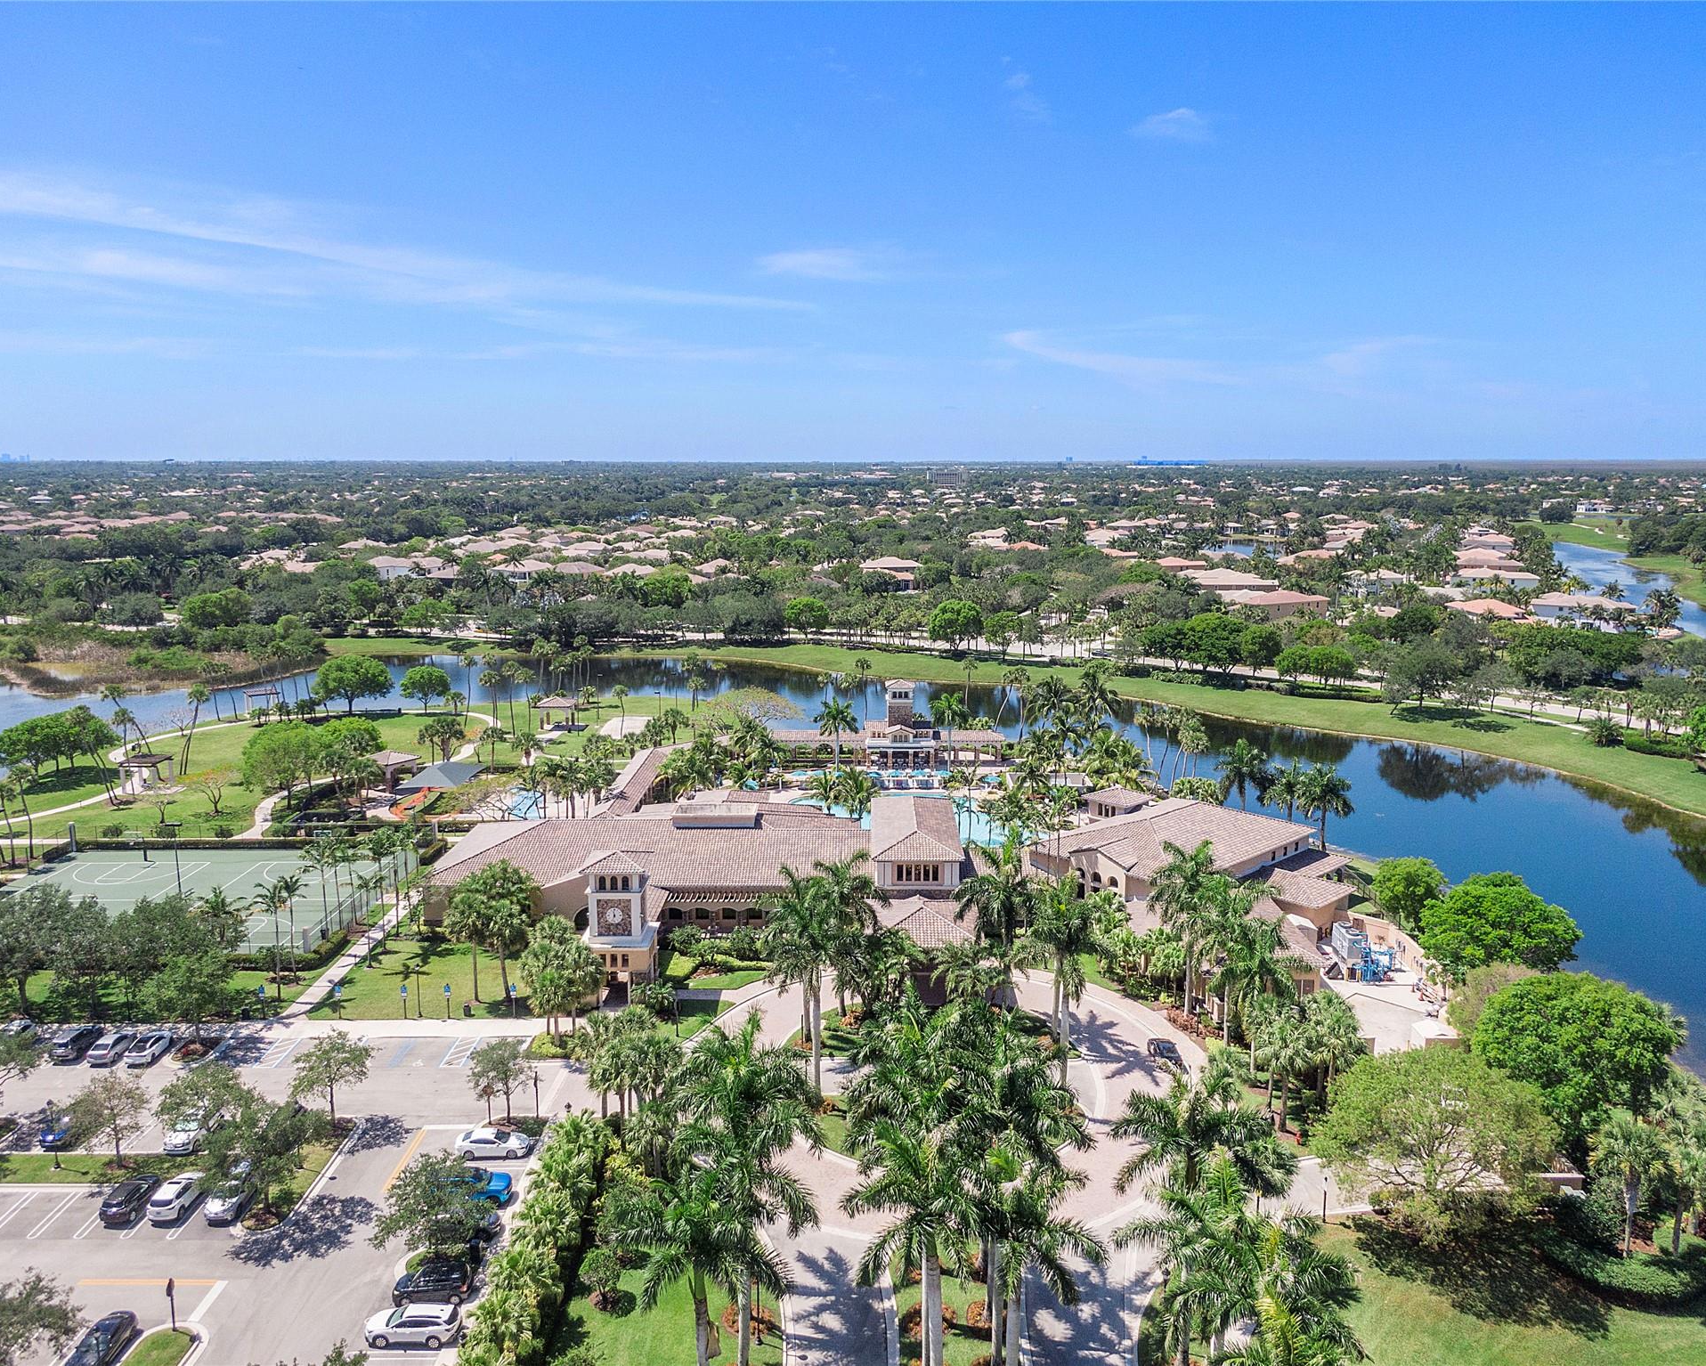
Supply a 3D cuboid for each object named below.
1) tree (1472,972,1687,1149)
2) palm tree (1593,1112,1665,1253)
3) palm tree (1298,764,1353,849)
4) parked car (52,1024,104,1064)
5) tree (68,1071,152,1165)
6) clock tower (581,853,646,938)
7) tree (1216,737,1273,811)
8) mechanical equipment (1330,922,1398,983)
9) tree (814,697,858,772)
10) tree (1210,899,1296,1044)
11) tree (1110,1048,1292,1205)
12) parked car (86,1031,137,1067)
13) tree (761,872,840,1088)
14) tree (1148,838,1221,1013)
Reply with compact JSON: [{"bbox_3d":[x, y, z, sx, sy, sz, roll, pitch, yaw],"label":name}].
[{"bbox_3d":[48.900,25.284,85.375,13.400,11.200,12.800,0,10,0],"label":"tree"},{"bbox_3d":[43.753,28.323,71.650,4.420,9.040,4.420,0,10,0],"label":"palm tree"},{"bbox_3d":[54.100,14.774,145.362,6.400,10.800,6.400,0,10,0],"label":"palm tree"},{"bbox_3d":[-60.000,27.849,97.972,1.900,1.720,4.700,0,10,-2],"label":"parked car"},{"bbox_3d":[-48.173,28.271,81.931,5.500,6.600,5.500,0,10,0],"label":"tree"},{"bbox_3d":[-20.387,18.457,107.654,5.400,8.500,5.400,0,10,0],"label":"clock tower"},{"bbox_3d":[48.285,12.247,155.971,7.280,11.040,7.280,0,10,0],"label":"tree"},{"bbox_3d":[46.500,24.334,114.867,4.200,2.700,7.000,0,10,0],"label":"mechanical equipment"},{"bbox_3d":[-2.200,7.692,184.730,6.300,10.900,6.300,0,10,0],"label":"tree"},{"bbox_3d":[30.164,22.734,95.519,5.900,12.700,5.900,0,10,0],"label":"tree"},{"bbox_3d":[16.900,26.374,63.628,8.400,16.700,8.400,0,10,0],"label":"tree"},{"bbox_3d":[-57.300,27.995,97.897,1.850,1.460,4.750,0,10,-2],"label":"parked car"},{"bbox_3d":[-3.703,21.482,90.001,5.800,17.110,5.800,0,10,0],"label":"tree"},{"bbox_3d":[27.500,20.228,103.163,6.200,14.900,6.200,0,10,0],"label":"tree"}]

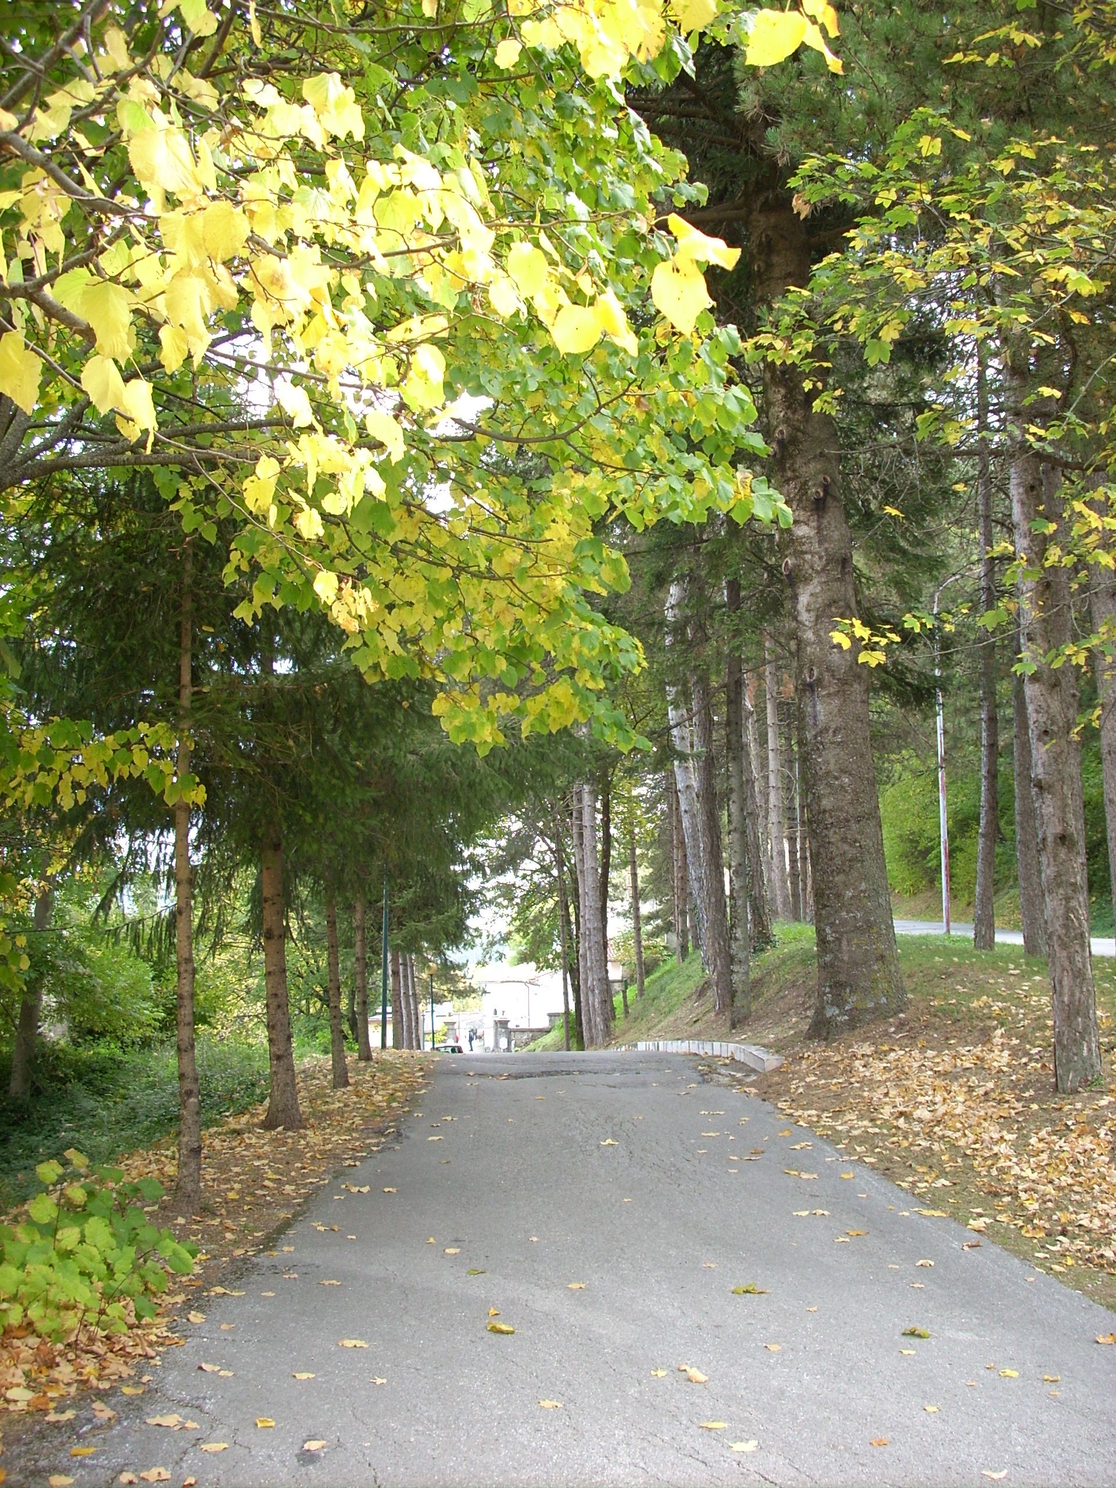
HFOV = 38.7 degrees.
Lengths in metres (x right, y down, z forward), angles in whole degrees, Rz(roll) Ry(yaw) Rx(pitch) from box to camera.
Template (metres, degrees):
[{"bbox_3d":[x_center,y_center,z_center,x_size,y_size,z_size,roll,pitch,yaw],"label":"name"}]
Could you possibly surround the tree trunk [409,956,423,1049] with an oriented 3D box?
[{"bbox_3d":[-3.954,7.236,44.429,0.200,2.610,0.200,-5,-8,-1],"label":"tree trunk"}]

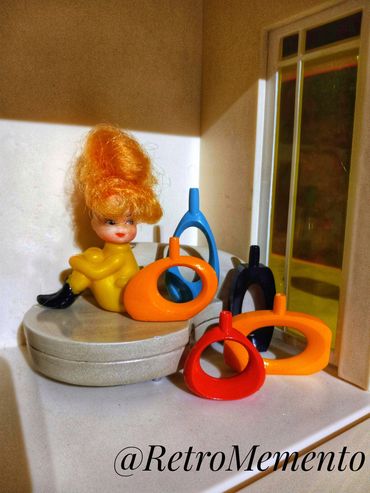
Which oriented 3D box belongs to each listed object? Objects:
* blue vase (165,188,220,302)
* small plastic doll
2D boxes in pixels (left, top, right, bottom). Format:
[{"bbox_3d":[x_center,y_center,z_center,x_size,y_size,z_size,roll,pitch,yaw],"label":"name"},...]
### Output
[{"bbox_3d":[0.004,0.002,0.207,0.029,0.066,0.012,-4,12,-17],"label":"blue vase"},{"bbox_3d":[-0.044,-0.014,0.204,0.064,0.096,0.037,-1,12,-4],"label":"small plastic doll"}]

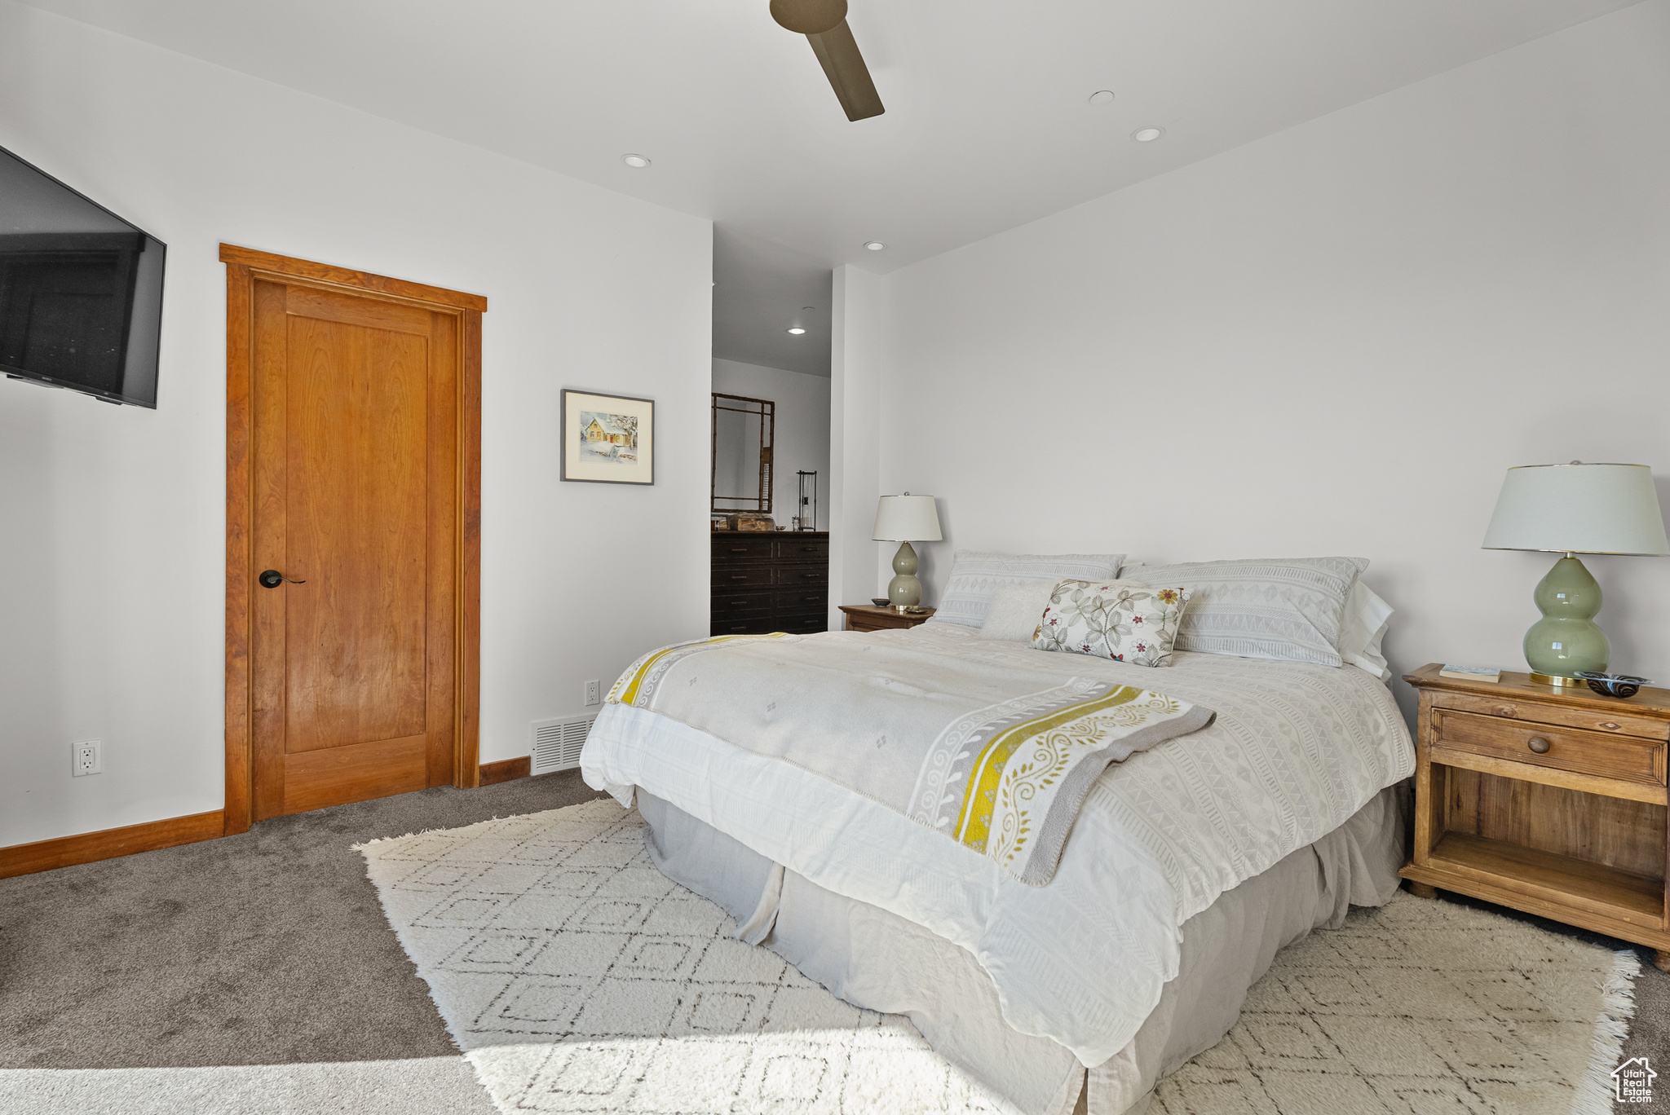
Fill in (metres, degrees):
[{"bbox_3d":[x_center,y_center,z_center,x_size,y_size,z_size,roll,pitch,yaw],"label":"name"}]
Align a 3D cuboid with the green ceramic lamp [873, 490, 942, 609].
[{"bbox_3d":[0.407,-0.034,4.224,0.396,0.668,0.396,1,1,0],"label":"green ceramic lamp"}]

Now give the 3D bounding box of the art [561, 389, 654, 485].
[{"bbox_3d":[-1.084,-0.567,3.583,0.453,0.420,0.030,0,2,-40],"label":"art"}]

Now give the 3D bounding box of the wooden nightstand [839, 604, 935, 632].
[{"bbox_3d":[0.352,0.655,4.259,0.390,0.705,0.625,0,2,-42],"label":"wooden nightstand"}]

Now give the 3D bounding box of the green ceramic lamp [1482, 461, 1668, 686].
[{"bbox_3d":[2.201,0.046,2.225,0.396,0.668,0.396,0,2,-42],"label":"green ceramic lamp"}]

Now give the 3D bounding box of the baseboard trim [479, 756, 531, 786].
[{"bbox_3d":[-1.476,0.955,3.321,0.217,0.095,0.016,0,2,-40],"label":"baseboard trim"}]

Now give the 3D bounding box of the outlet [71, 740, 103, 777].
[{"bbox_3d":[-2.491,0.670,2.475,0.070,0.114,0.010,0,2,-40],"label":"outlet"}]

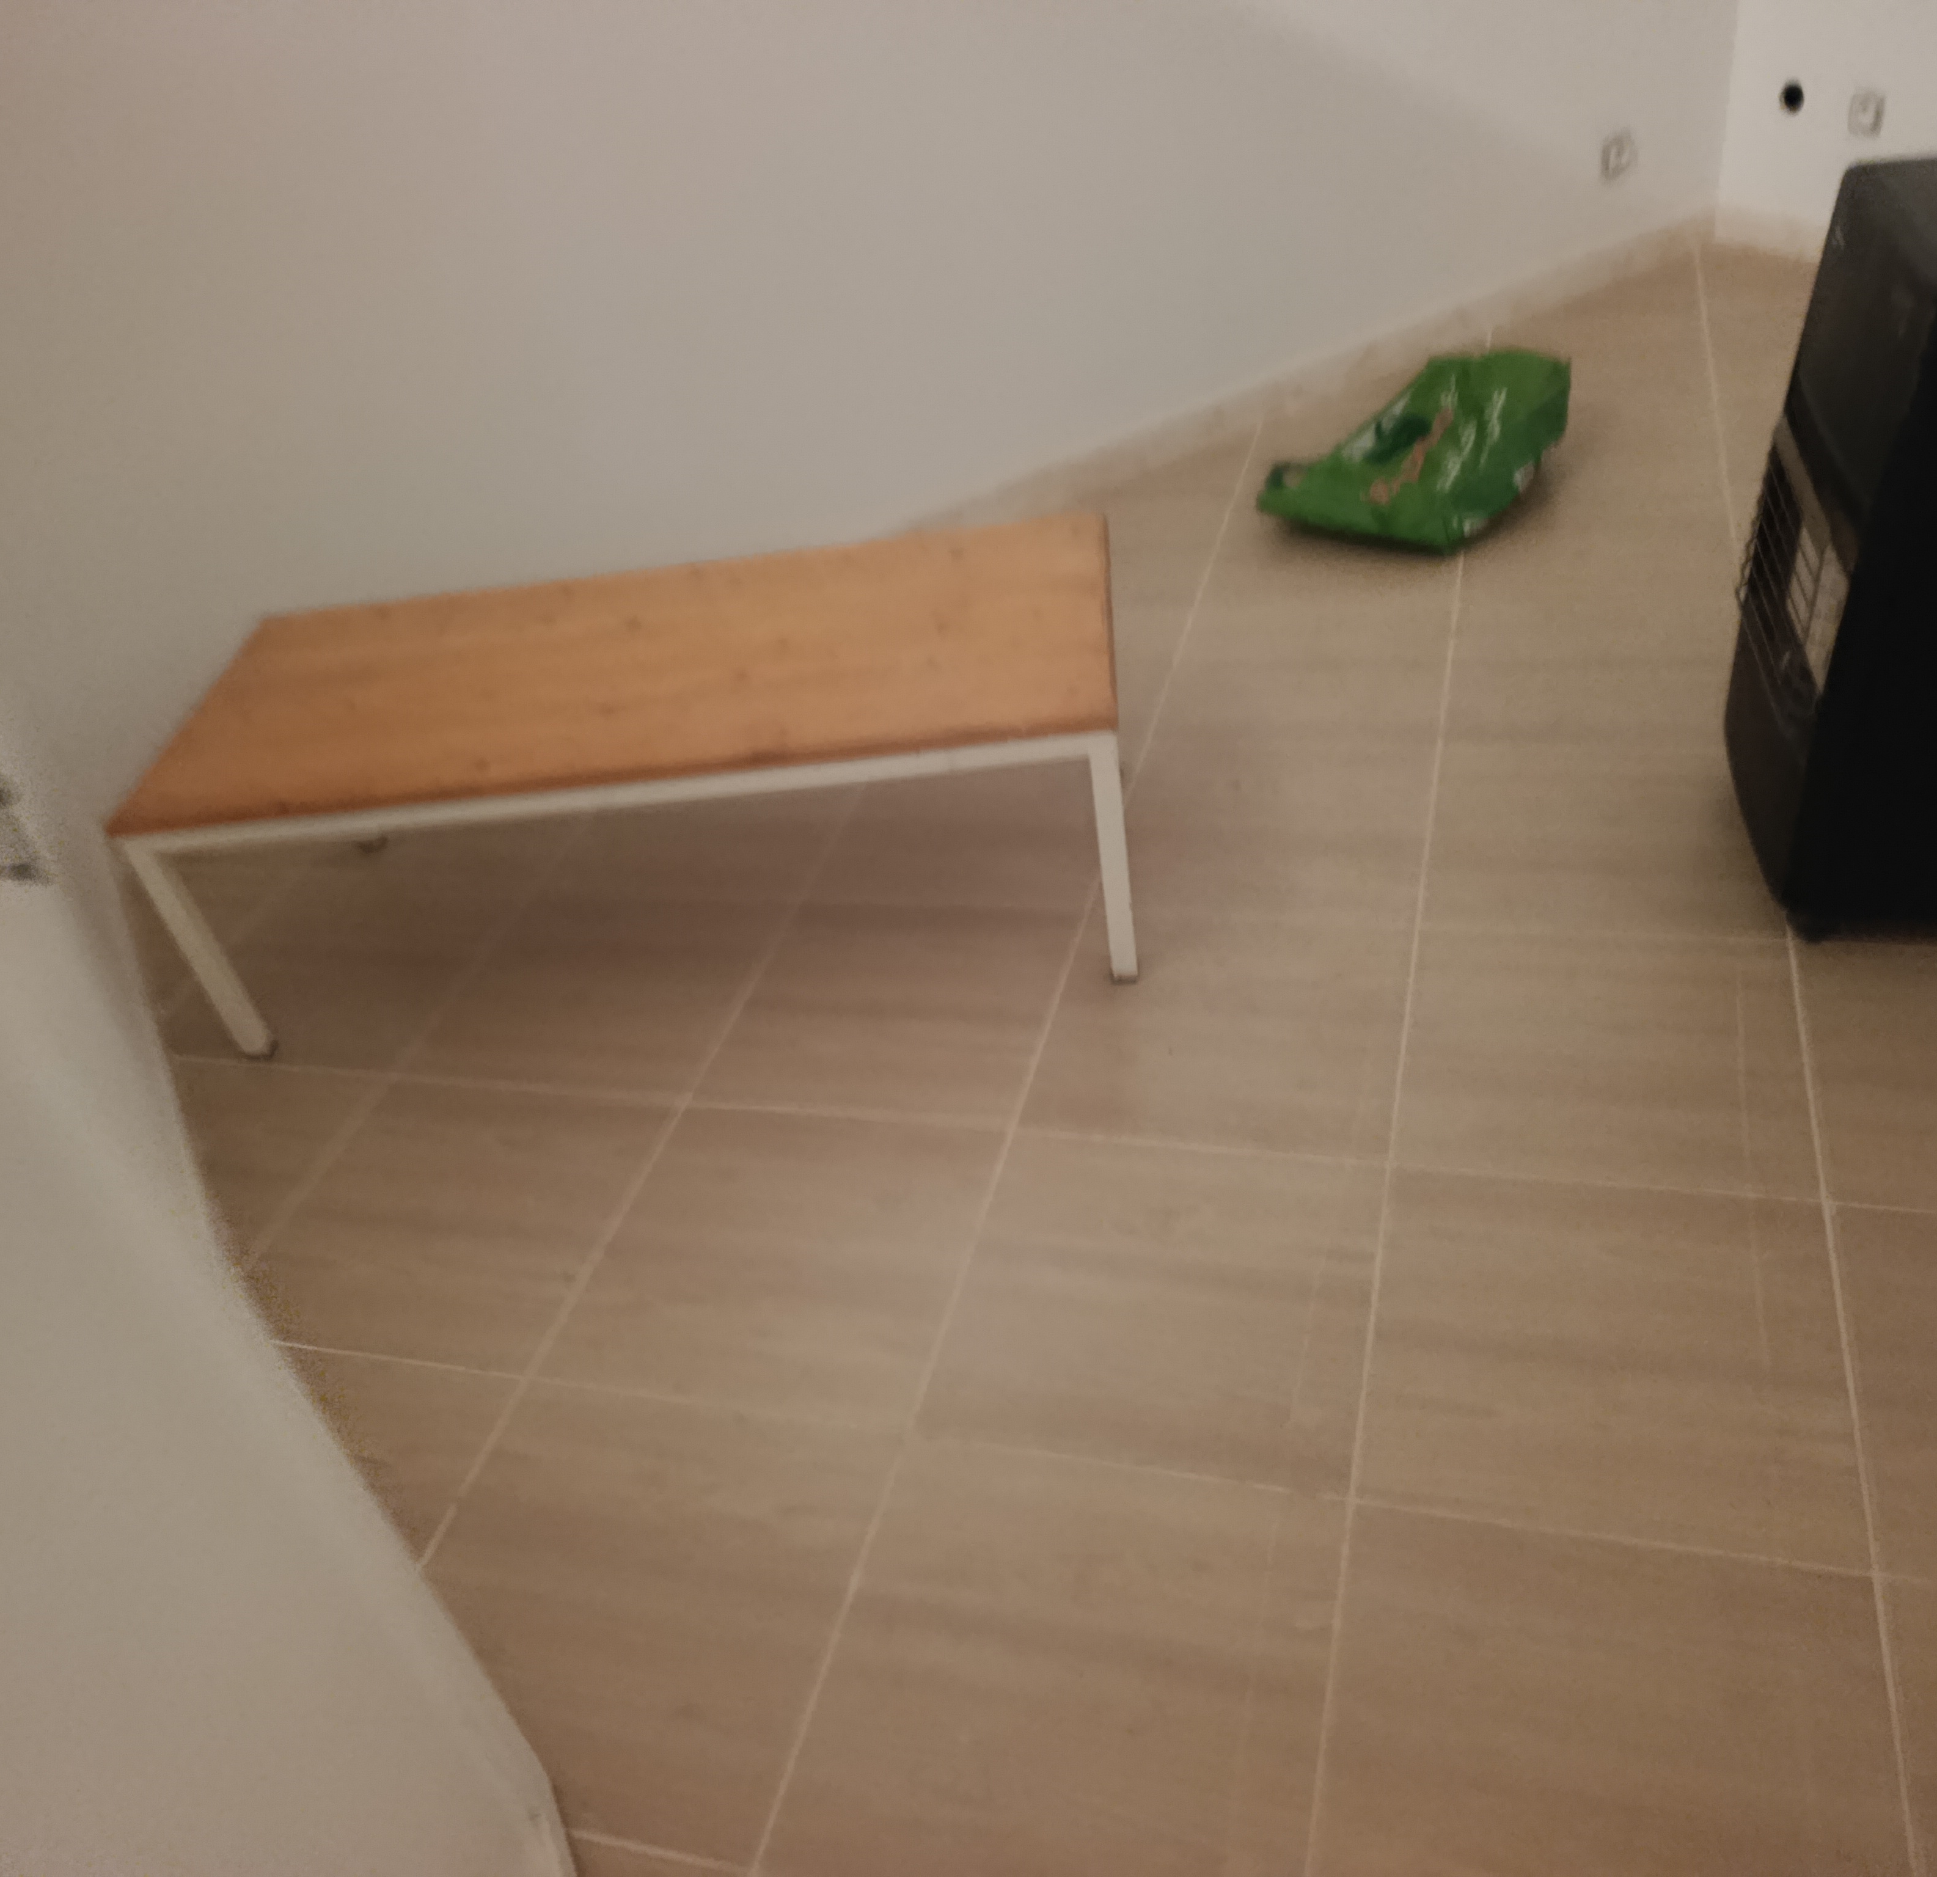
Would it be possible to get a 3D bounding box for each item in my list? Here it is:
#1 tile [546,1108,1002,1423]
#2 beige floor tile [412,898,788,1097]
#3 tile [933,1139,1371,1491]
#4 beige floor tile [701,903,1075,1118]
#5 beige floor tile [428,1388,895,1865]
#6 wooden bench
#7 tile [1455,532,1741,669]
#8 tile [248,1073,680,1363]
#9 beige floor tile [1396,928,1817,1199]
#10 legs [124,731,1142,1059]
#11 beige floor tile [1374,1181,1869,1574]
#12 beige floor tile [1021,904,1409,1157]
[{"bbox_3d":[-0.209,0.359,1.891,0.435,0.015,0.429,3,40,18],"label":"tile"},{"bbox_3d":[-0.507,0.070,2.335,0.435,0.015,0.429,3,40,18],"label":"beige floor tile"},{"bbox_3d":[0.204,0.380,1.755,0.435,0.015,0.429,3,40,18],"label":"tile"},{"bbox_3d":[-0.094,0.091,2.199,0.435,0.015,0.429,3,40,18],"label":"beige floor tile"},{"bbox_3d":[-0.324,0.627,1.584,0.435,0.015,0.429,3,40,18],"label":"beige floor tile"},{"bbox_3d":[-0.413,-0.209,2.314,1.272,0.411,0.515,-5,38,9],"label":"wooden bench"},{"bbox_3d":[1.025,-0.553,2.712,0.435,0.015,0.429,3,40,18],"label":"tile"},{"bbox_3d":[-0.622,0.338,2.027,0.435,0.015,0.429,3,40,18],"label":"tile"},{"bbox_3d":[0.731,0.133,1.927,0.435,0.015,0.429,3,40,18],"label":"beige floor tile"},{"bbox_3d":[-0.410,-0.199,2.322,1.254,0.384,0.502,-5,38,9],"label":"legs"},{"bbox_3d":[0.616,0.401,1.619,0.435,0.015,0.429,3,40,18],"label":"beige floor tile"},{"bbox_3d":[0.319,0.112,2.063,0.435,0.015,0.429,3,40,18],"label":"beige floor tile"}]

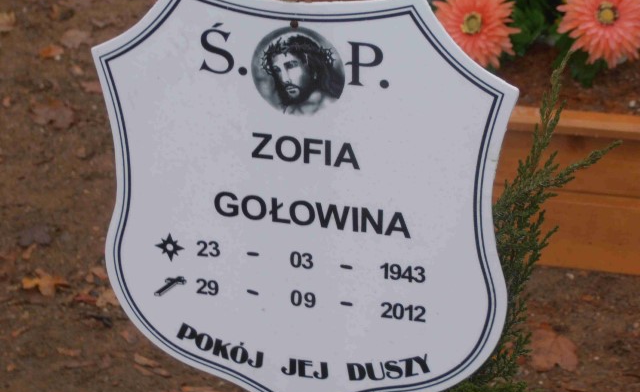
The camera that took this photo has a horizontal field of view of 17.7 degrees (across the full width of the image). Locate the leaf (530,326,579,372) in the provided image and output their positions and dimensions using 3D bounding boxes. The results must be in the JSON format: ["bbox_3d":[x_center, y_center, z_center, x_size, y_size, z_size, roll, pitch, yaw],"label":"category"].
[{"bbox_3d":[0.296,0.194,2.590,0.066,0.016,0.085,0,25,0],"label":"leaf"}]

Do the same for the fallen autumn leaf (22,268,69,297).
[{"bbox_3d":[-0.370,0.117,2.770,0.063,0.014,0.063,0,25,0],"label":"fallen autumn leaf"}]

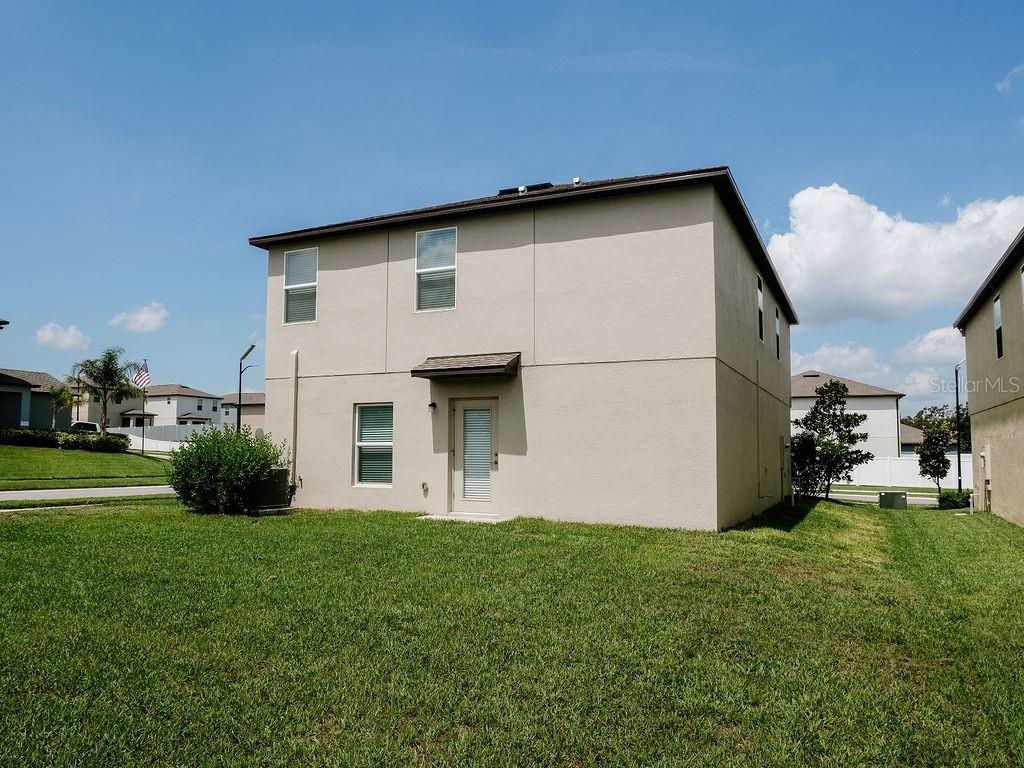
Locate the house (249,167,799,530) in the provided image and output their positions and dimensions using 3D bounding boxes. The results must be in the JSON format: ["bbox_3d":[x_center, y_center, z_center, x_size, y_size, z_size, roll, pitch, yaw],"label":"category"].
[{"bbox_3d":[2.380,-0.731,20.683,10.216,8.107,16.544,-2,-5,25],"label":"house"}]

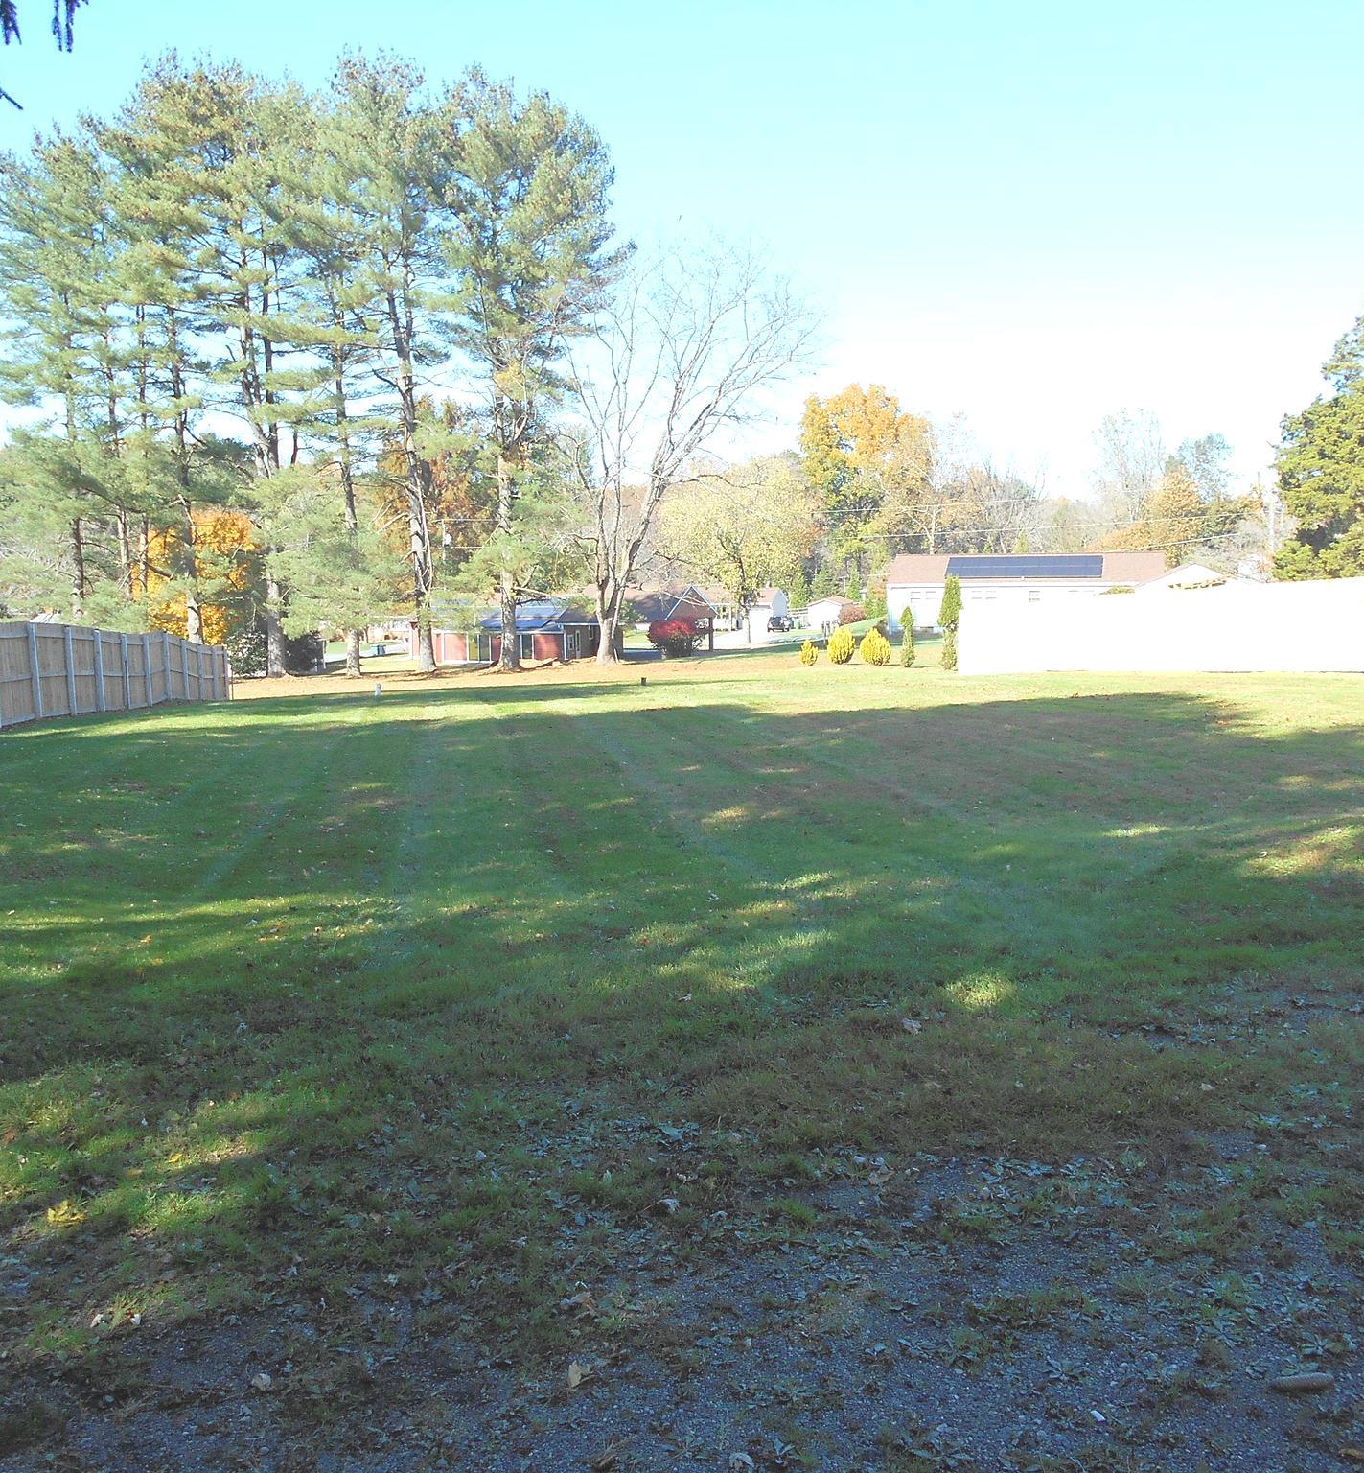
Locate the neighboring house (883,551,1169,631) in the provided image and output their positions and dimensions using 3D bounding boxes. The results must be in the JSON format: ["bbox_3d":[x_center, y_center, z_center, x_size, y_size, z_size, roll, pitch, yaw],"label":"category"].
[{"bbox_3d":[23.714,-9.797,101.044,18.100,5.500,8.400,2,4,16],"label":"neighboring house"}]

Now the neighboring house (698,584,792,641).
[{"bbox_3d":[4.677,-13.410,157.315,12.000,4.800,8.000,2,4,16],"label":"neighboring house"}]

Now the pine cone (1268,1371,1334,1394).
[{"bbox_3d":[1.270,1.327,3.030,0.142,0.036,0.038,-2,5,-10],"label":"pine cone"}]

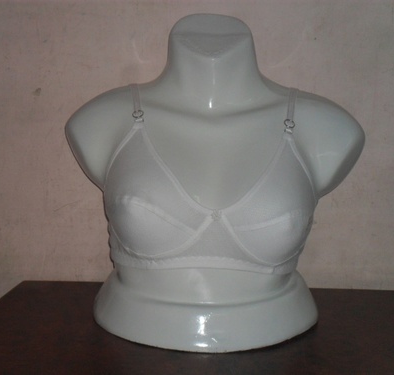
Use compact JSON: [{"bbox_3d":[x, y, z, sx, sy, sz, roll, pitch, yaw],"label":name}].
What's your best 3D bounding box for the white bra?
[{"bbox_3d":[0.019,-0.017,2.100,0.290,0.245,0.220,1,13,-2],"label":"white bra"}]

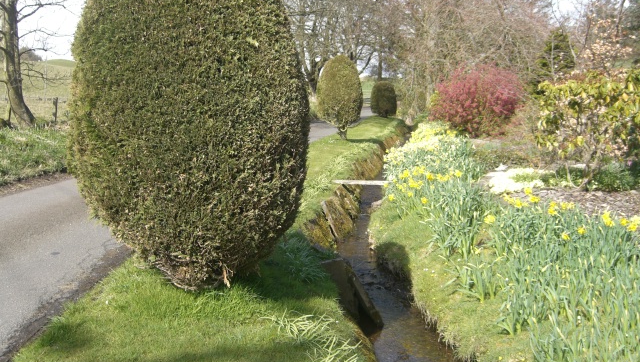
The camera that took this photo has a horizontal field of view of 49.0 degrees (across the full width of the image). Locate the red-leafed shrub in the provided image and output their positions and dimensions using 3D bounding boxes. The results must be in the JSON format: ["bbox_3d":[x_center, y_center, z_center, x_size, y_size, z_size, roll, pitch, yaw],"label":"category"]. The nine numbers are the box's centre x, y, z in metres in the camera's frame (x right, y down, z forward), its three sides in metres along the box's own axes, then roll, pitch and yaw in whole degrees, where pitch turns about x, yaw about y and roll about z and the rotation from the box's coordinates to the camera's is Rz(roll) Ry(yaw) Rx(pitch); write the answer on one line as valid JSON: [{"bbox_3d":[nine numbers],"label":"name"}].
[{"bbox_3d":[4.589,-2.360,20.600,2.697,2.148,2.509,0,8,0],"label":"red-leafed shrub"}]

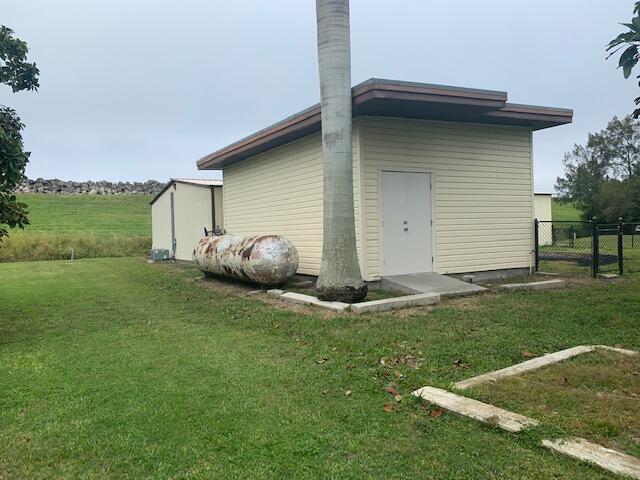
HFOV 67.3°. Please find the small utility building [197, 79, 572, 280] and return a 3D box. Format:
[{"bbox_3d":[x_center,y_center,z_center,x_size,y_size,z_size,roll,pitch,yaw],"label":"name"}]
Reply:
[{"bbox_3d":[1.012,-1.060,13.651,6.180,3.900,10.370,-2,1,-29],"label":"small utility building"}]

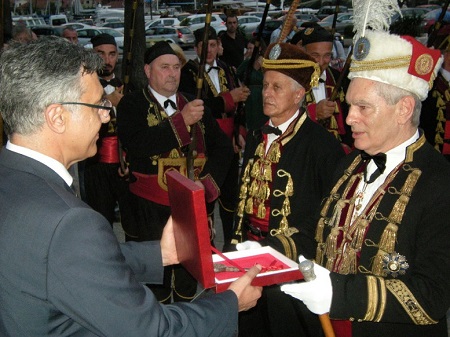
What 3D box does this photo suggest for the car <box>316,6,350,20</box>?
[{"bbox_3d":[8.833,-12.415,55.000,1.840,1.700,4.500,9,18,43],"label":"car"}]

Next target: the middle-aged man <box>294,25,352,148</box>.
[{"bbox_3d":[0.606,0.056,3.998,0.600,1.780,0.450,1,14,20],"label":"middle-aged man"}]

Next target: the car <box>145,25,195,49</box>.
[{"bbox_3d":[-3.895,-8.435,43.500,4.350,1.500,1.770,7,17,39],"label":"car"}]

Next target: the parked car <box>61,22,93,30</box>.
[{"bbox_3d":[-11.710,-10.910,54.000,4.500,1.450,1.780,-11,15,-30],"label":"parked car"}]

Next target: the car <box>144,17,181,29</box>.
[{"bbox_3d":[-4.981,-11.061,53.000,4.000,1.500,1.720,-11,15,-29],"label":"car"}]

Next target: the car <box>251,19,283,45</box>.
[{"bbox_3d":[2.878,-7.693,38.500,1.760,1.450,4.350,1,14,20],"label":"car"}]

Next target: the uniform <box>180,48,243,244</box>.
[{"bbox_3d":[-0.056,-0.056,4.944,0.560,1.470,0.420,-7,13,-14],"label":"uniform"}]

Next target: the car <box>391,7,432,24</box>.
[{"bbox_3d":[12.021,-9.781,44.500,4.300,1.470,1.760,-15,17,-40],"label":"car"}]

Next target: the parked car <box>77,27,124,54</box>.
[{"bbox_3d":[-7.279,-7.390,39.500,4.400,1.460,1.760,9,18,43],"label":"parked car"}]

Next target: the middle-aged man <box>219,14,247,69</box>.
[{"bbox_3d":[0.130,-1.091,8.902,0.520,1.820,0.340,-3,13,0],"label":"middle-aged man"}]

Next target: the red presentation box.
[{"bbox_3d":[0.023,0.129,1.521,0.281,0.240,0.149,-5,17,-27],"label":"red presentation box"}]

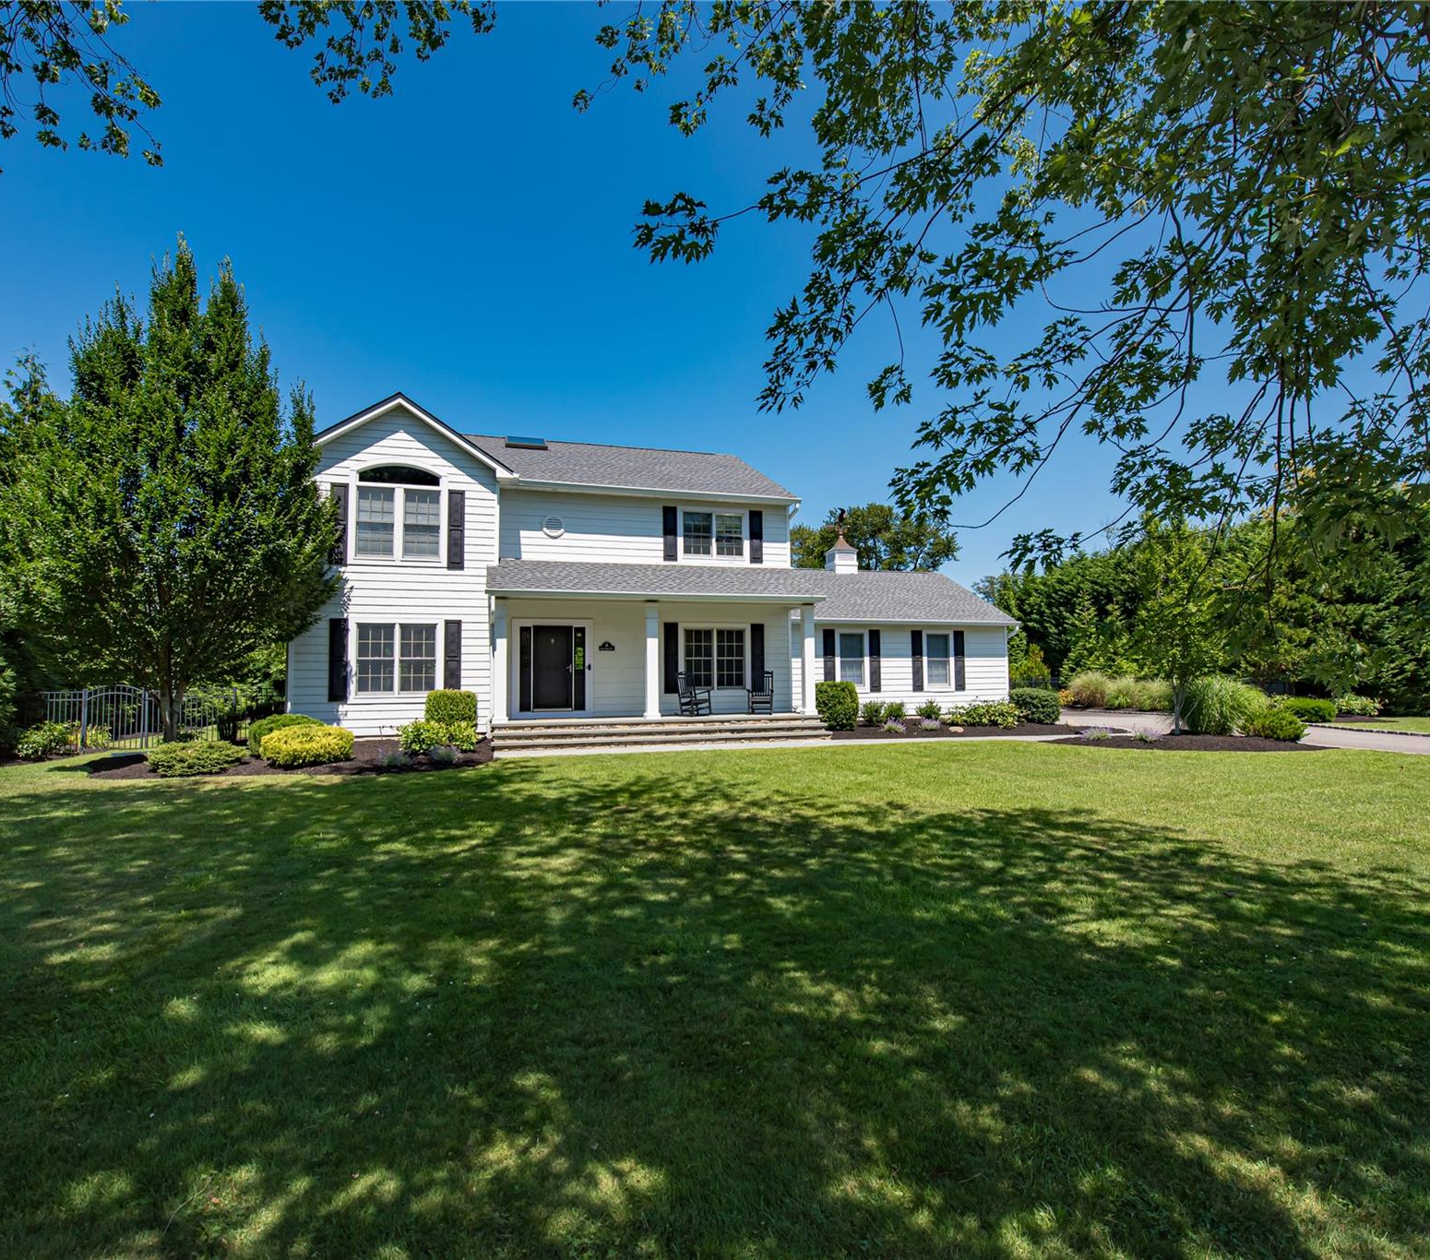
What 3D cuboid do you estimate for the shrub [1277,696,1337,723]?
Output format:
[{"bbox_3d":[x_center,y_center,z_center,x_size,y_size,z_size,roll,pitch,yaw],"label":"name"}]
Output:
[{"bbox_3d":[16.538,2.197,20.500,1.300,0.680,1.200,-3,-4,39],"label":"shrub"}]

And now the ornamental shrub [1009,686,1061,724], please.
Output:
[{"bbox_3d":[8.851,2.047,20.300,1.300,0.980,1.200,-2,-4,23],"label":"ornamental shrub"}]

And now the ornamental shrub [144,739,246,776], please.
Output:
[{"bbox_3d":[-8.275,2.009,11.750,1.350,0.500,1.250,2,-4,-35],"label":"ornamental shrub"}]

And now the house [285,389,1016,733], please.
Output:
[{"bbox_3d":[-1.202,-1.598,23.151,20.000,8.750,12.000,1,-3,-17],"label":"house"}]

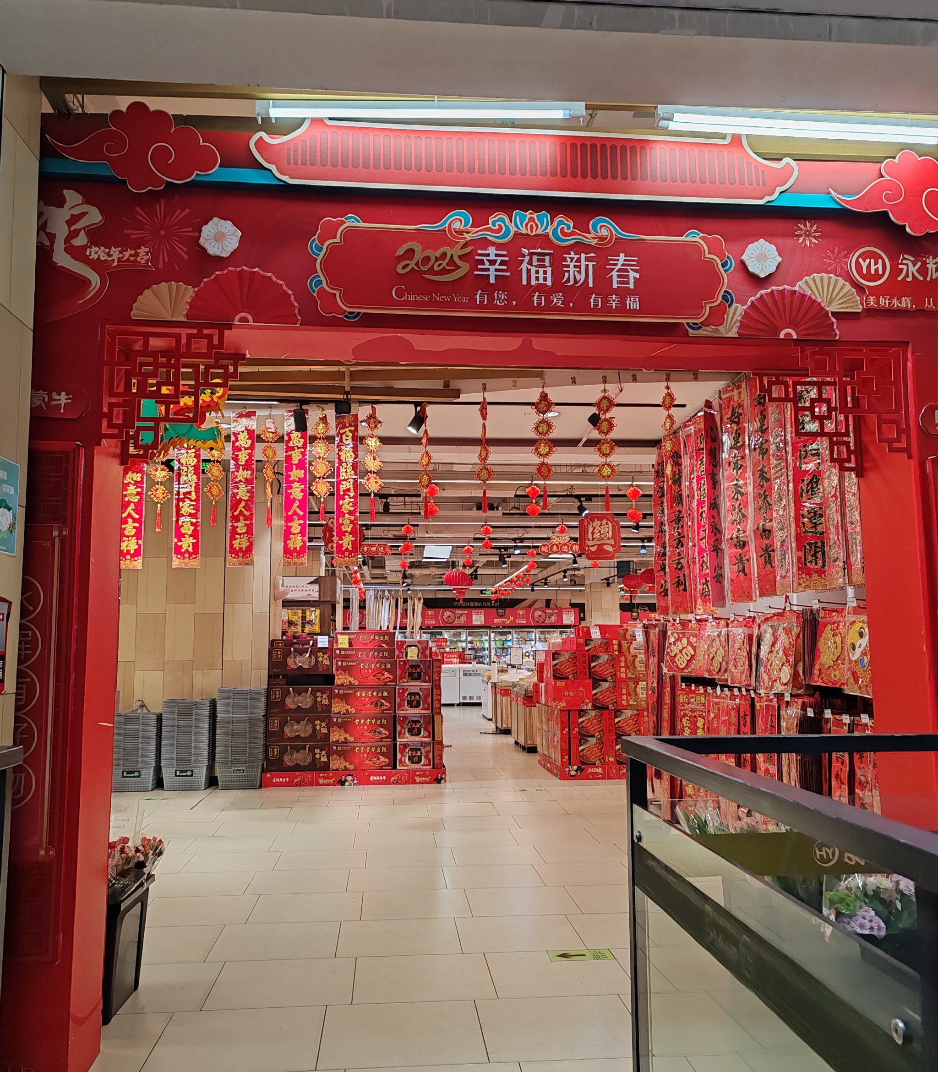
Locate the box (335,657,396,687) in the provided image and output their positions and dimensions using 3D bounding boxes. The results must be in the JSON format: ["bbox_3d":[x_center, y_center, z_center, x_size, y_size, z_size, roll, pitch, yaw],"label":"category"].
[{"bbox_3d":[-1.087,1.450,10.338,0.645,0.280,0.140,0,-6,-5],"label":"box"}]

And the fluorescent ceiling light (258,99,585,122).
[{"bbox_3d":[-0.165,-1.484,3.405,1.142,0.060,0.090,0,-6,-1],"label":"fluorescent ceiling light"}]

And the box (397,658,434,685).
[{"bbox_3d":[-0.580,1.463,10.502,0.386,0.285,0.130,0,-6,-5],"label":"box"}]

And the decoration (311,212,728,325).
[{"bbox_3d":[0.190,-0.960,3.531,1.508,0.431,0.050,0,-6,-5],"label":"decoration"}]

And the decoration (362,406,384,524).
[{"bbox_3d":[-0.765,-0.578,7.750,0.163,0.945,0.030,0,-6,-5],"label":"decoration"}]

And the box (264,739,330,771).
[{"bbox_3d":[-1.772,2.306,10.187,0.661,0.273,0.150,0,-6,-5],"label":"box"}]

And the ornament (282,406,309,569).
[{"bbox_3d":[-1.403,-0.386,7.900,0.196,1.285,0.020,0,-6,-5],"label":"ornament"}]

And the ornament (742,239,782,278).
[{"bbox_3d":[1.076,-1.019,3.610,0.152,0.148,0.035,0,-6,-5],"label":"ornament"}]

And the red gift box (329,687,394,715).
[{"bbox_3d":[-1.121,1.760,10.423,0.673,0.287,0.130,0,-6,-5],"label":"red gift box"}]

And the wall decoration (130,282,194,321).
[{"bbox_3d":[-1.044,-0.823,3.434,0.271,0.135,0.025,0,-6,-5],"label":"wall decoration"}]

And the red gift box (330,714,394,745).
[{"bbox_3d":[-1.124,2.026,10.270,0.650,0.284,0.140,0,-6,-5],"label":"red gift box"}]

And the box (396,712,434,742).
[{"bbox_3d":[-0.579,2.056,10.436,0.389,0.291,0.130,0,-6,-5],"label":"box"}]

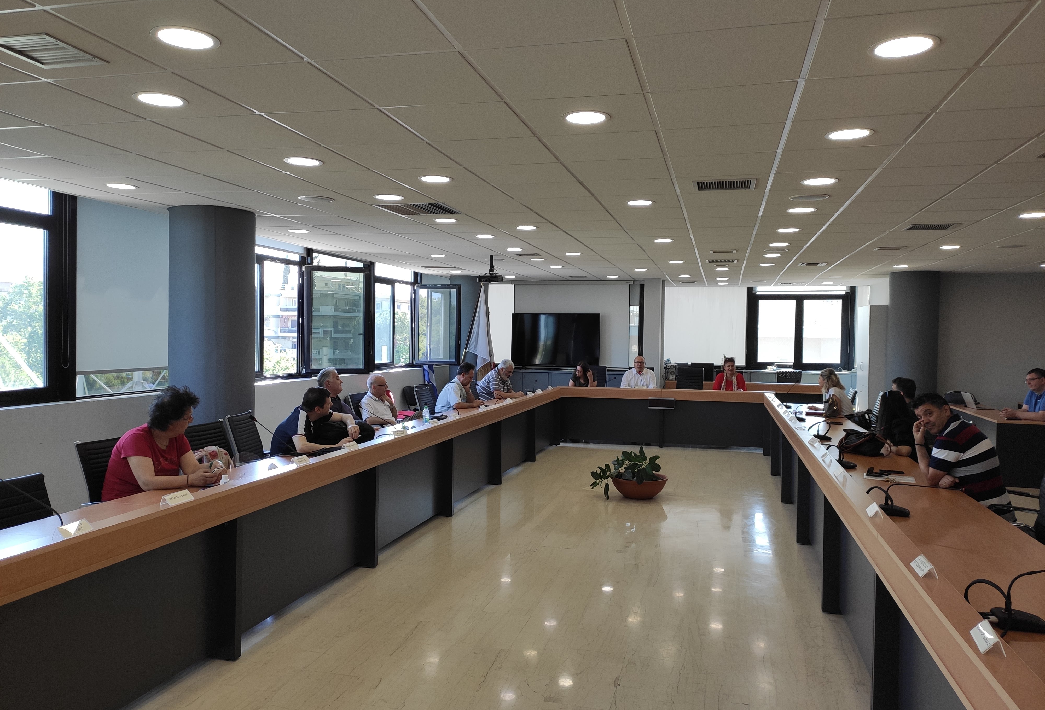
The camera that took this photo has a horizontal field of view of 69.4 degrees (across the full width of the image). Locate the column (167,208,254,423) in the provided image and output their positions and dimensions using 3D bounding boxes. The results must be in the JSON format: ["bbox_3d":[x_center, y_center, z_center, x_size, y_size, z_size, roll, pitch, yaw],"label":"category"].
[{"bbox_3d":[-2.590,0.115,6.299,0.663,2.615,0.663,1,2,15],"label":"column"}]

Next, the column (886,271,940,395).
[{"bbox_3d":[5.644,0.124,10.921,0.663,2.615,0.663,1,2,15],"label":"column"}]

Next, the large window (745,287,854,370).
[{"bbox_3d":[5.114,-0.470,13.972,1.882,1.550,0.136,1,2,15],"label":"large window"}]

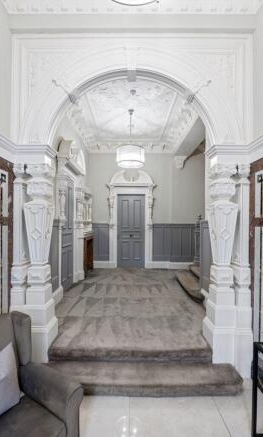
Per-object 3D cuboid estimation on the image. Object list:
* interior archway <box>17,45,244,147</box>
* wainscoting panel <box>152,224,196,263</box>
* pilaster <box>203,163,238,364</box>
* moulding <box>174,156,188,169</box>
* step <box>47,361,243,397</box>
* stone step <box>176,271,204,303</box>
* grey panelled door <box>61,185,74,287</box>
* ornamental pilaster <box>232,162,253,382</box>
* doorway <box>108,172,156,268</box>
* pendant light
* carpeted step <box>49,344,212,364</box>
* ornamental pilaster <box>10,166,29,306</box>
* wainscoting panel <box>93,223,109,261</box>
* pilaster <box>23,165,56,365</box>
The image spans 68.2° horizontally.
[{"bbox_3d":[-0.010,-1.329,2.173,2.431,1.092,0.247,0,-1,0],"label":"interior archway"},{"bbox_3d":[1.236,0.721,5.614,1.257,1.102,0.062,0,-1,0],"label":"wainscoting panel"},{"bbox_3d":[0.998,0.472,2.175,0.270,2.130,0.270,0,0,0],"label":"pilaster"},{"bbox_3d":[1.390,-1.520,5.430,0.300,0.380,0.310,0,0,0],"label":"moulding"},{"bbox_3d":[0.000,1.621,1.955,2.100,0.168,0.280,0,0,0],"label":"step"},{"bbox_3d":[1.250,1.296,3.800,0.360,0.160,1.380,0,0,0],"label":"stone step"},{"bbox_3d":[-1.308,0.333,3.955,0.062,2.142,0.803,0,-1,0],"label":"grey panelled door"},{"bbox_3d":[1.159,0.510,2.081,0.191,2.194,0.216,0,-1,0],"label":"ornamental pilaster"},{"bbox_3d":[0.000,0.031,5.583,1.452,2.853,0.165,0,-1,0],"label":"doorway"},{"bbox_3d":[-0.020,-1.536,3.660,0.540,1.050,0.540,0,0,0],"label":"pendant light"},{"bbox_3d":[-0.010,1.456,2.180,1.740,0.168,0.300,0,0,0],"label":"carpeted step"},{"bbox_3d":[-1.190,0.175,2.142,0.180,1.504,0.196,0,-1,0],"label":"ornamental pilaster"},{"bbox_3d":[-0.850,0.664,5.345,0.480,1.035,0.040,0,0,0],"label":"wainscoting panel"},{"bbox_3d":[-1.005,0.472,2.175,0.270,2.130,0.270,0,0,0],"label":"pilaster"}]

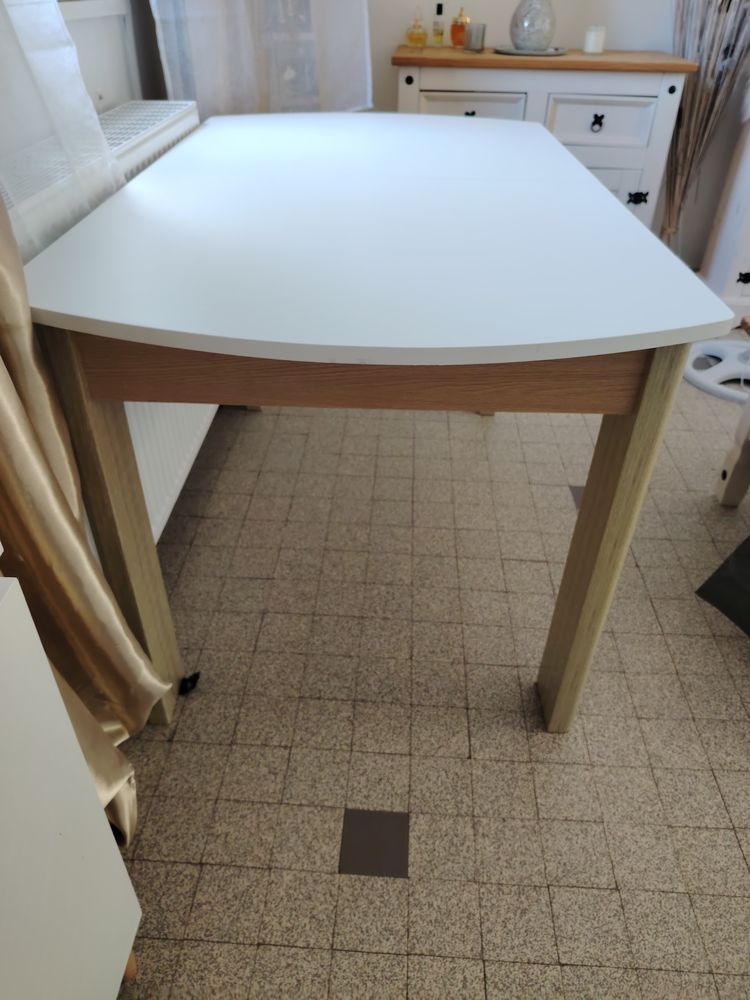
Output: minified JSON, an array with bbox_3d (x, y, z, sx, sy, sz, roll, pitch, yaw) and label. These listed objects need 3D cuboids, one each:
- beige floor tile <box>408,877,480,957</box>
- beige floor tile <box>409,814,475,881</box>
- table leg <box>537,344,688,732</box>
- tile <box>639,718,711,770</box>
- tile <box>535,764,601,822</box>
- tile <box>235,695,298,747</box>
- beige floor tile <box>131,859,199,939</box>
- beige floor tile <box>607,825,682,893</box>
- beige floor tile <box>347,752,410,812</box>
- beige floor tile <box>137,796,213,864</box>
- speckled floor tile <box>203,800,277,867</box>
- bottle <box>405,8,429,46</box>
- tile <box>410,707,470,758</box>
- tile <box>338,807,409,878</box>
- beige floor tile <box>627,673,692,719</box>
[{"bbox_3d":[0.097,0.584,0.967,0.100,0.010,0.100,3,37,2],"label":"beige floor tile"},{"bbox_3d":[0.102,0.523,1.047,0.100,0.010,0.100,3,37,2],"label":"beige floor tile"},{"bbox_3d":[0.325,0.080,1.021,0.037,0.725,0.108,3,37,2],"label":"table leg"},{"bbox_3d":[0.511,0.420,1.187,0.099,0.010,0.099,3,37,2],"label":"tile"},{"bbox_3d":[0.308,0.473,1.121,0.100,0.010,0.100,3,37,2],"label":"tile"},{"bbox_3d":[-0.188,0.387,1.211,0.100,0.010,0.100,3,37,2],"label":"tile"},{"bbox_3d":[-0.304,0.565,0.979,0.100,0.010,0.100,3,37,2],"label":"beige floor tile"},{"bbox_3d":[0.401,0.535,1.033,0.098,0.010,0.098,3,37,2],"label":"beige floor tile"},{"bbox_3d":[0.007,0.457,1.123,0.100,0.010,0.100,3,37,2],"label":"beige floor tile"},{"bbox_3d":[-0.299,0.505,1.058,0.100,0.010,0.100,3,37,2],"label":"beige floor tile"},{"bbox_3d":[-0.202,0.508,1.051,0.098,0.010,0.098,3,37,2],"label":"speckled floor tile"},{"bbox_3d":[0.146,-1.629,2.395,0.068,0.106,0.060,3,37,2],"label":"bottle"},{"bbox_3d":[0.113,0.403,1.206,0.100,0.010,0.100,3,37,2],"label":"tile"},{"bbox_3d":[0.002,0.516,1.043,0.099,0.010,0.099,3,37,2],"label":"tile"},{"bbox_3d":[0.518,0.360,1.268,0.098,0.010,0.098,3,37,2],"label":"beige floor tile"}]

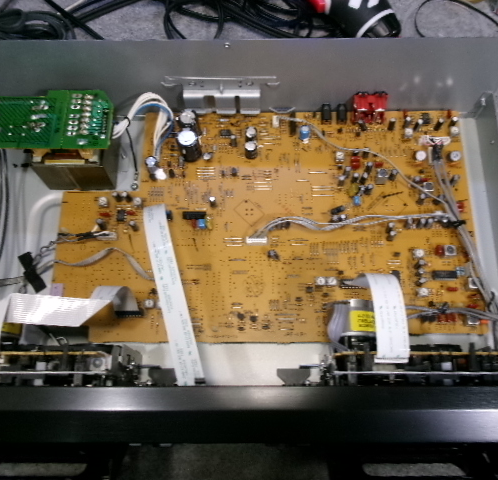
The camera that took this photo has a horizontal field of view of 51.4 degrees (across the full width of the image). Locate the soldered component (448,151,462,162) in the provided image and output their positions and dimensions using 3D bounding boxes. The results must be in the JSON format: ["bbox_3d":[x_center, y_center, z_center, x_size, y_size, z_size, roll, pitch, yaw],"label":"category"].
[{"bbox_3d":[0.173,-0.069,0.436,0.009,0.007,0.009,0,72,1],"label":"soldered component"}]

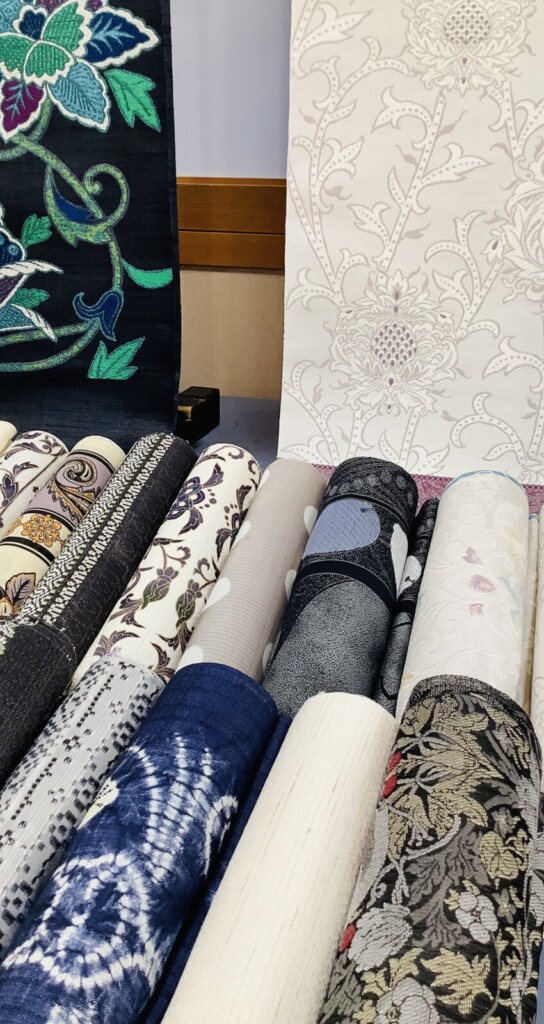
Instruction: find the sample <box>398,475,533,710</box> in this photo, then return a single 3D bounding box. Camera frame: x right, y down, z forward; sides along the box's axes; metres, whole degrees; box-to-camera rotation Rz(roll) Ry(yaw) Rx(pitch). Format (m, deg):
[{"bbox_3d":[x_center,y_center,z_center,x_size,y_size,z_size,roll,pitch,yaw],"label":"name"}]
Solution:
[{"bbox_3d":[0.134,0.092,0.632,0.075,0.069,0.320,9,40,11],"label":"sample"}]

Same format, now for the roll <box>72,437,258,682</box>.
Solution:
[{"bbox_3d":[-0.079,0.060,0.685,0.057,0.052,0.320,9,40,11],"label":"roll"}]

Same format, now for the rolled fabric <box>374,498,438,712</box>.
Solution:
[{"bbox_3d":[0.091,0.100,0.649,0.029,0.037,0.320,9,40,11],"label":"rolled fabric"}]

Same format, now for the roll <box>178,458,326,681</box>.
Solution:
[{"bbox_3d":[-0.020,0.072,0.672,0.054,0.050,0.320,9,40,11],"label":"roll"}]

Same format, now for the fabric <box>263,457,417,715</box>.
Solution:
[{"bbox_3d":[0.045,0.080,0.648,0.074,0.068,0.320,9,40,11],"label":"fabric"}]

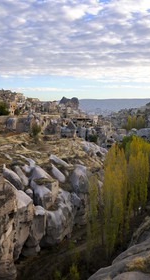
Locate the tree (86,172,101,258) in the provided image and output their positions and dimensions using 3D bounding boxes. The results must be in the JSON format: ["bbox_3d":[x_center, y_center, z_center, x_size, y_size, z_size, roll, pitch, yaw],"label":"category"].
[{"bbox_3d":[3.450,14.250,52.270,2.900,16.000,2.900,0,7,0],"label":"tree"}]

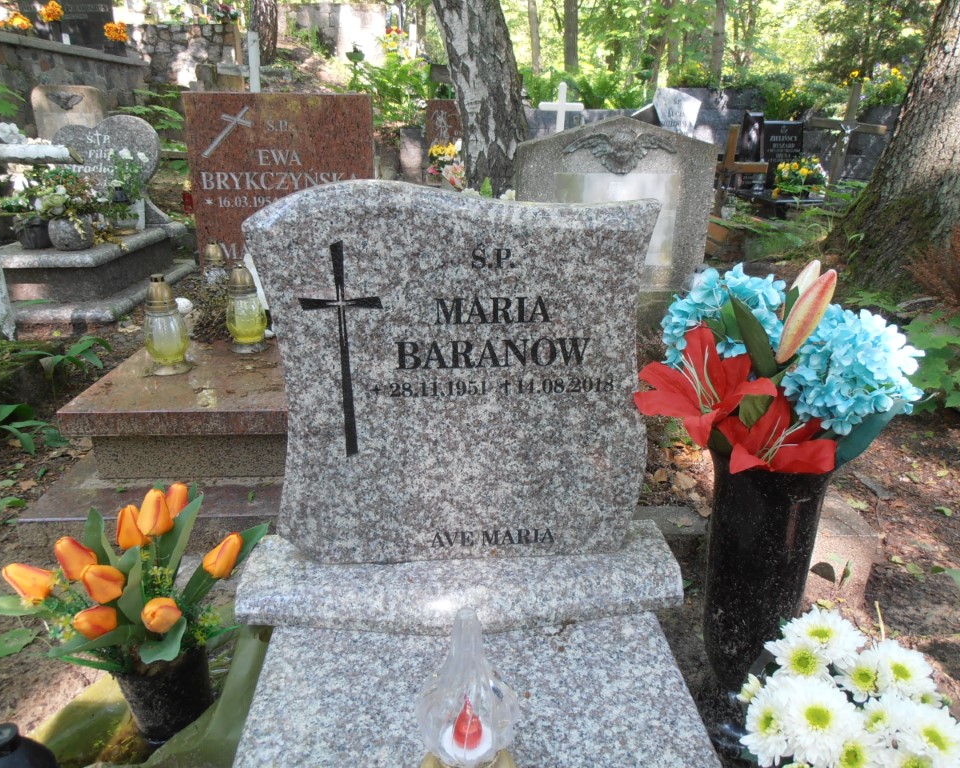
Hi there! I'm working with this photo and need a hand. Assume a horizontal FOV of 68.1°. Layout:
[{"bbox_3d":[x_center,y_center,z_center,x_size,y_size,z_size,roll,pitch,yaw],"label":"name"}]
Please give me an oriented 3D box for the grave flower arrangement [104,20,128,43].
[{"bbox_3d":[-3.244,-3.146,6.337,0.220,0.200,0.210,-2,18,-5],"label":"grave flower arrangement"}]

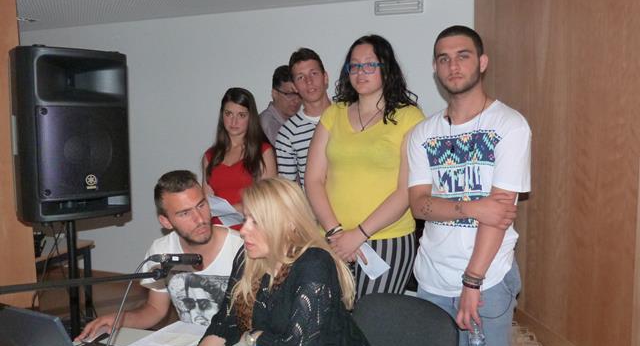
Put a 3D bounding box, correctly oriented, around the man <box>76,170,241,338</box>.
[{"bbox_3d":[-0.560,0.628,2.040,0.590,1.274,0.690,0,6,5],"label":"man"}]

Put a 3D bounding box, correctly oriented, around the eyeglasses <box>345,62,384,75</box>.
[{"bbox_3d":[0.185,-0.401,2.187,0.142,0.046,0.140,1,6,18],"label":"eyeglasses"}]

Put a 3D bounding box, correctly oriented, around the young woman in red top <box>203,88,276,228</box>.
[{"bbox_3d":[-0.412,0.379,2.840,0.410,1.606,0.310,-1,6,-5],"label":"young woman in red top"}]

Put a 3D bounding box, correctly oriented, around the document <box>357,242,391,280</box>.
[{"bbox_3d":[0.197,0.327,2.120,0.100,0.155,0.010,-38,-10,-7],"label":"document"}]

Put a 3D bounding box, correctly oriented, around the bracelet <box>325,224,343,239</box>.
[{"bbox_3d":[0.053,0.224,2.120,0.070,0.025,0.065,-28,-23,-2],"label":"bracelet"}]

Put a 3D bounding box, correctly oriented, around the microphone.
[{"bbox_3d":[-0.378,0.227,1.450,0.145,0.030,0.030,1,6,13],"label":"microphone"}]

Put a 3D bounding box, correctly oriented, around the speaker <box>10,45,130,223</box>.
[{"bbox_3d":[-1.014,-0.158,2.250,0.400,0.650,0.340,-5,7,-38],"label":"speaker"}]

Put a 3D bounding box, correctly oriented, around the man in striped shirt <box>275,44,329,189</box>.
[{"bbox_3d":[-0.007,0.325,2.548,0.450,1.764,0.310,-1,6,0],"label":"man in striped shirt"}]

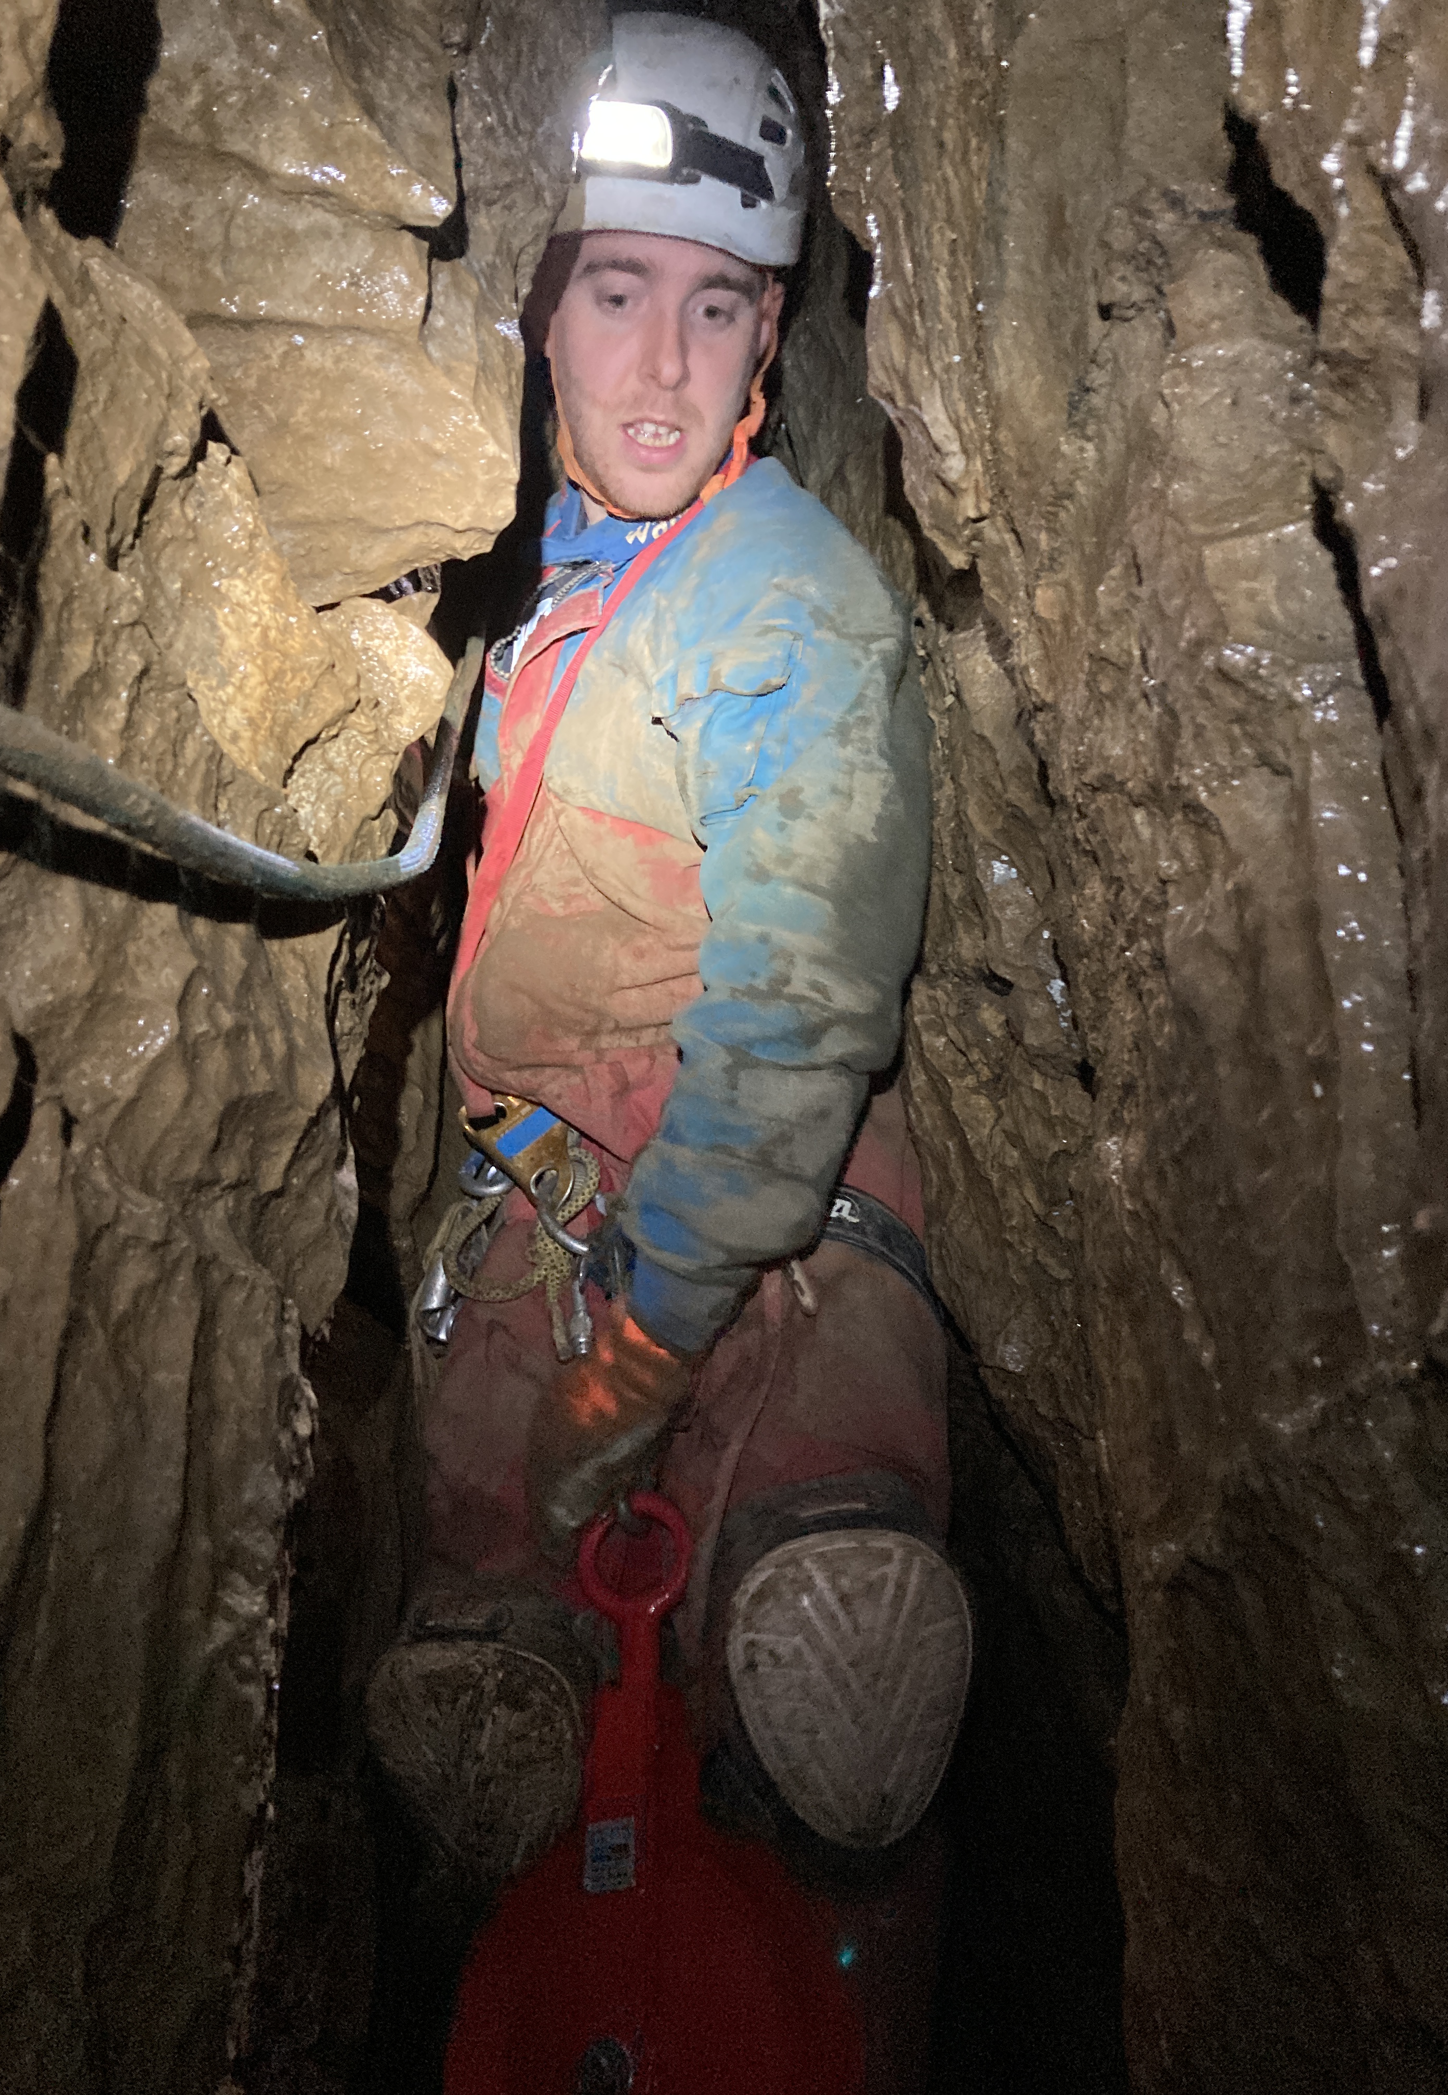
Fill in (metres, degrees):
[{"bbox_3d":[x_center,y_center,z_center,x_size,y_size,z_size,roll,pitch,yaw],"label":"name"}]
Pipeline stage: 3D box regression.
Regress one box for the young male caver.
[{"bbox_3d":[-0.060,0.090,1.200,0.490,1.660,0.450,2,5,31],"label":"young male caver"}]

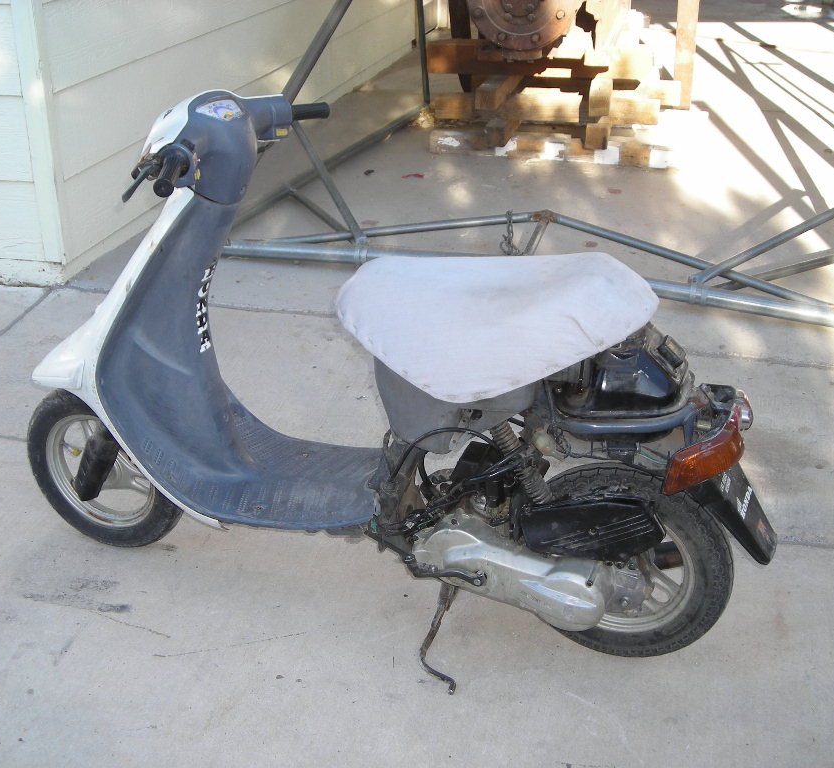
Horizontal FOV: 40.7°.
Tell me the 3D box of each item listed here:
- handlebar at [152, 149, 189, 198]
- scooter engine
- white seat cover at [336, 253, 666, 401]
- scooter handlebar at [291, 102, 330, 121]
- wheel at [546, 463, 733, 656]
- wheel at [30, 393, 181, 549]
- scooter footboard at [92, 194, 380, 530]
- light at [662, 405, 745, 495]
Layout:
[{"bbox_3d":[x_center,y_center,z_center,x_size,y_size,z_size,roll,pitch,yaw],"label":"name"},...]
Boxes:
[{"bbox_3d":[-0.394,-0.336,1.787,0.045,0.045,0.125,-3,33,1],"label":"handlebar"},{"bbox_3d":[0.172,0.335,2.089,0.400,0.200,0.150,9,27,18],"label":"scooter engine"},{"bbox_3d":[0.126,-0.121,1.986,0.580,0.210,0.290,9,27,18],"label":"white seat cover"},{"bbox_3d":[-0.208,-0.542,2.227,0.036,0.036,0.115,17,23,36],"label":"scooter handlebar"},{"bbox_3d":[0.384,0.339,2.108,0.404,0.404,0.078,9,27,18],"label":"wheel"},{"bbox_3d":[-0.674,0.178,2.448,0.402,0.402,0.076,10,28,20],"label":"wheel"},{"bbox_3d":[-0.291,-0.058,2.181,0.570,0.640,0.340,9,27,18],"label":"scooter footboard"},{"bbox_3d":[0.477,0.118,1.863,0.125,0.120,0.075,9,27,18],"label":"light"}]

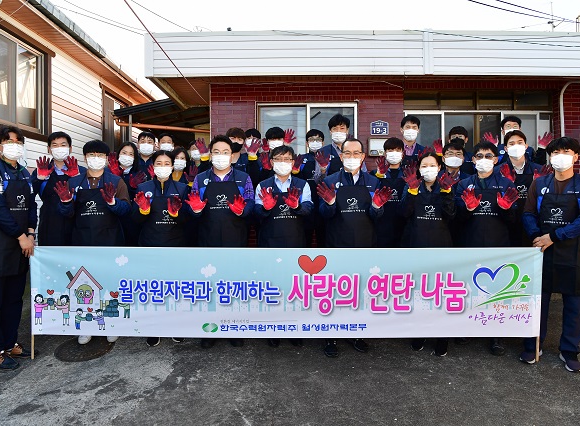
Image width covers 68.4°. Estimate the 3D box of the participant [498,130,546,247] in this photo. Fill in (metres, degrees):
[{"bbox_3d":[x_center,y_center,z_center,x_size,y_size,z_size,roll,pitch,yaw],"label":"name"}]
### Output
[{"bbox_3d":[2.030,0.190,3.750,0.520,1.800,0.450,0,1,14],"label":"participant"}]

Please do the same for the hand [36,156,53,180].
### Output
[{"bbox_3d":[-2.073,-0.376,3.600,0.140,0.200,0.070,2,2,-20],"label":"hand"}]

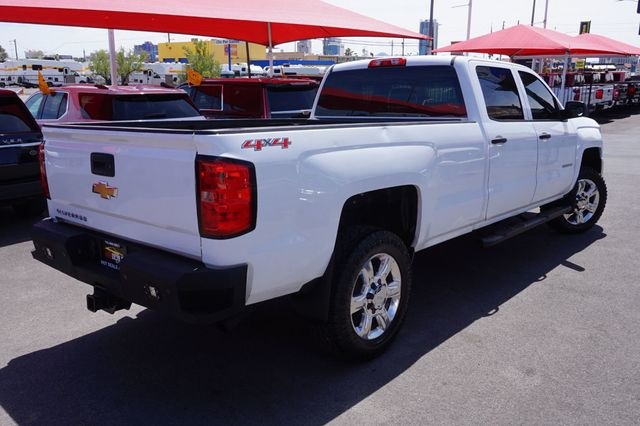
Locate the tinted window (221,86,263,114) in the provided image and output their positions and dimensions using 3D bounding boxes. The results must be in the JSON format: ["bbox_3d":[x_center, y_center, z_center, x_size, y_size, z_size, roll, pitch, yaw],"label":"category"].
[{"bbox_3d":[-1.391,-2.041,9.950,0.970,0.500,0.080,9,0,39],"label":"tinted window"}]

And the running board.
[{"bbox_3d":[1.916,0.085,5.125,0.170,0.090,2.080,10,15,41],"label":"running board"}]

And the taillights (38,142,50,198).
[{"bbox_3d":[-1.776,-0.285,3.709,0.180,0.400,0.220,9,15,41],"label":"taillights"}]

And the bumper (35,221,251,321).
[{"bbox_3d":[-1.167,0.267,3.116,1.970,0.275,0.290,9,15,41],"label":"bumper"}]

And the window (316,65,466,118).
[{"bbox_3d":[0.569,-1.046,4.822,1.600,0.440,0.090,10,6,41],"label":"window"}]

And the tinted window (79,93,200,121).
[{"bbox_3d":[-2.140,-1.235,6.490,1.380,0.410,0.250,-9,14,-36],"label":"tinted window"}]

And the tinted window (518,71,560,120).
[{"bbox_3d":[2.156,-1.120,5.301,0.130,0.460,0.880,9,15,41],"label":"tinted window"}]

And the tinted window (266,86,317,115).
[{"bbox_3d":[-0.479,-2.041,9.950,0.090,0.500,1.330,-10,2,41],"label":"tinted window"}]

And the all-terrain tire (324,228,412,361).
[{"bbox_3d":[0.263,0.483,3.471,0.280,0.820,0.820,10,15,41],"label":"all-terrain tire"}]

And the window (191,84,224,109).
[{"bbox_3d":[-2.125,-2.178,10.450,0.870,0.480,0.080,9,0,39],"label":"window"}]

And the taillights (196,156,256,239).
[{"bbox_3d":[-0.427,-0.072,2.512,0.180,0.400,0.230,9,15,41],"label":"taillights"}]

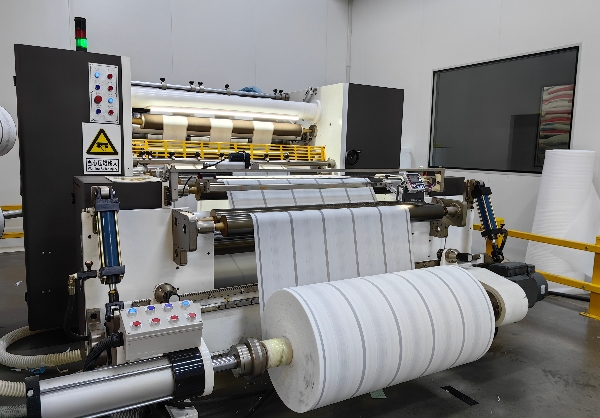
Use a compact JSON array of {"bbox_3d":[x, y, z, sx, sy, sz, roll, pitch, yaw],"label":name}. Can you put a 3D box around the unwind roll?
[{"bbox_3d":[0.382,0.573,2.225,1.001,0.503,0.503,-3,8,-31],"label":"unwind roll"}]

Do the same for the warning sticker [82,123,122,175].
[{"bbox_3d":[-1.197,-0.362,2.842,0.217,0.306,0.004,-3,8,-31],"label":"warning sticker"}]

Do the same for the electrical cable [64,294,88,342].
[{"bbox_3d":[-1.003,0.491,2.101,0.097,0.205,0.061,-3,8,-31],"label":"electrical cable"}]

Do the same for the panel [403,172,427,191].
[{"bbox_3d":[0.706,-0.160,2.915,0.121,0.121,0.051,-3,-23,-31],"label":"panel"}]

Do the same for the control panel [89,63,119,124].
[{"bbox_3d":[-1.167,-0.688,2.799,0.165,0.345,0.041,-3,8,-31],"label":"control panel"}]

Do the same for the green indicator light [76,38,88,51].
[{"bbox_3d":[-1.336,-1.014,2.870,0.067,0.061,0.067,-3,8,-31],"label":"green indicator light"}]

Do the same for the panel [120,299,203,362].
[{"bbox_3d":[-0.521,0.458,1.787,0.279,0.152,0.135,-3,22,-31],"label":"panel"}]

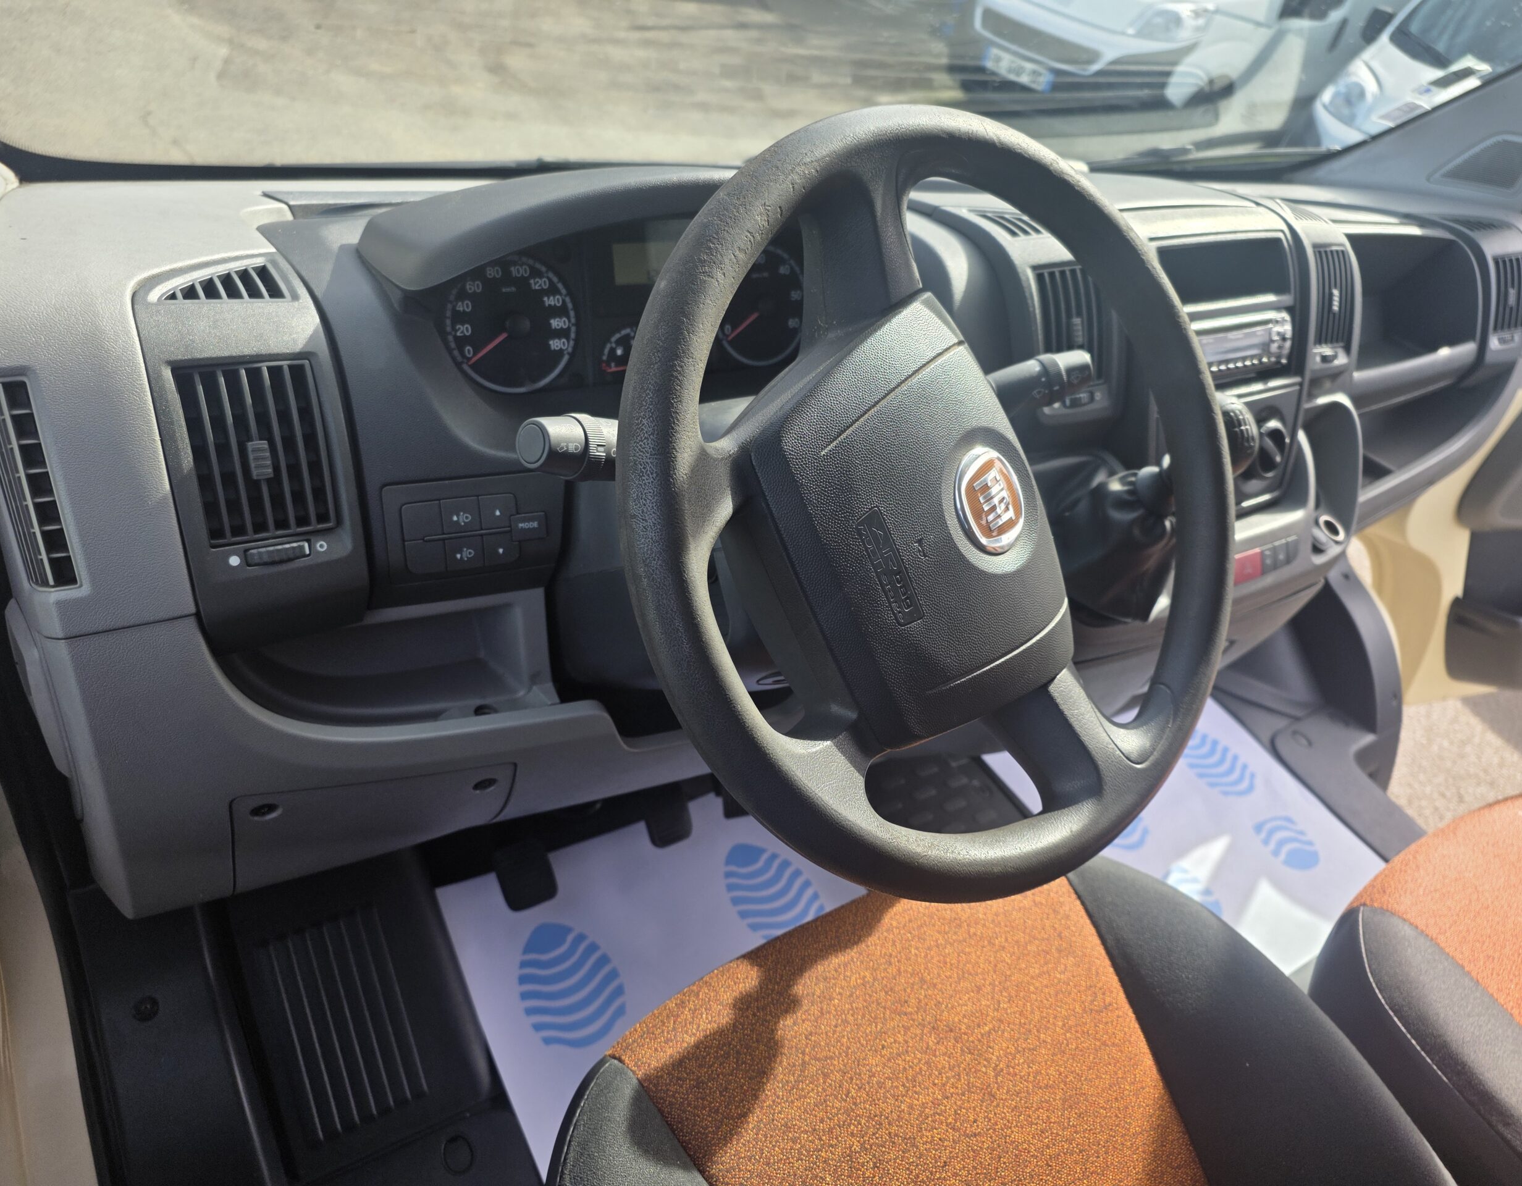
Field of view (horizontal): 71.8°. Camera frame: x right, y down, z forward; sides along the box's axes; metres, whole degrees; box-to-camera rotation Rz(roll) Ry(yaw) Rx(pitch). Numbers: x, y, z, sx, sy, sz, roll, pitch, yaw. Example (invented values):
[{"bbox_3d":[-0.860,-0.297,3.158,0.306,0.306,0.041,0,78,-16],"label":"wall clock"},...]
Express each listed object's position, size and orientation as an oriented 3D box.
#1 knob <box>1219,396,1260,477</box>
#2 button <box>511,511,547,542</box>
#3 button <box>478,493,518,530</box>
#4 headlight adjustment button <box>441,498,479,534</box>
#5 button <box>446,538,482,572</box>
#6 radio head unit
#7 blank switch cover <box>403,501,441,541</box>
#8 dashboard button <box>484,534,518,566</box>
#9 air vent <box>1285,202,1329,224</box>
[{"bbox_3d":[0.344,-0.118,0.790,0.056,0.064,0.056,-14,56,-32],"label":"knob"},{"bbox_3d":[-0.151,-0.043,0.682,0.023,0.016,0.010,-9,17,-30],"label":"button"},{"bbox_3d":[-0.168,-0.052,0.671,0.023,0.021,0.010,-9,17,-30],"label":"button"},{"bbox_3d":[-0.189,-0.049,0.659,0.023,0.021,0.010,-9,17,-30],"label":"headlight adjustment button"},{"bbox_3d":[-0.188,-0.026,0.665,0.023,0.019,0.010,-9,17,-30],"label":"button"},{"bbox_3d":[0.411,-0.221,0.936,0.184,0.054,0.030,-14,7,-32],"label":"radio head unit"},{"bbox_3d":[-0.209,-0.044,0.647,0.023,0.022,0.010,-9,17,-30],"label":"blank switch cover"},{"bbox_3d":[-0.168,-0.029,0.677,0.023,0.019,0.010,-9,17,-30],"label":"dashboard button"},{"bbox_3d":[0.553,-0.382,1.060,0.050,0.011,0.042,-14,71,-32],"label":"air vent"}]

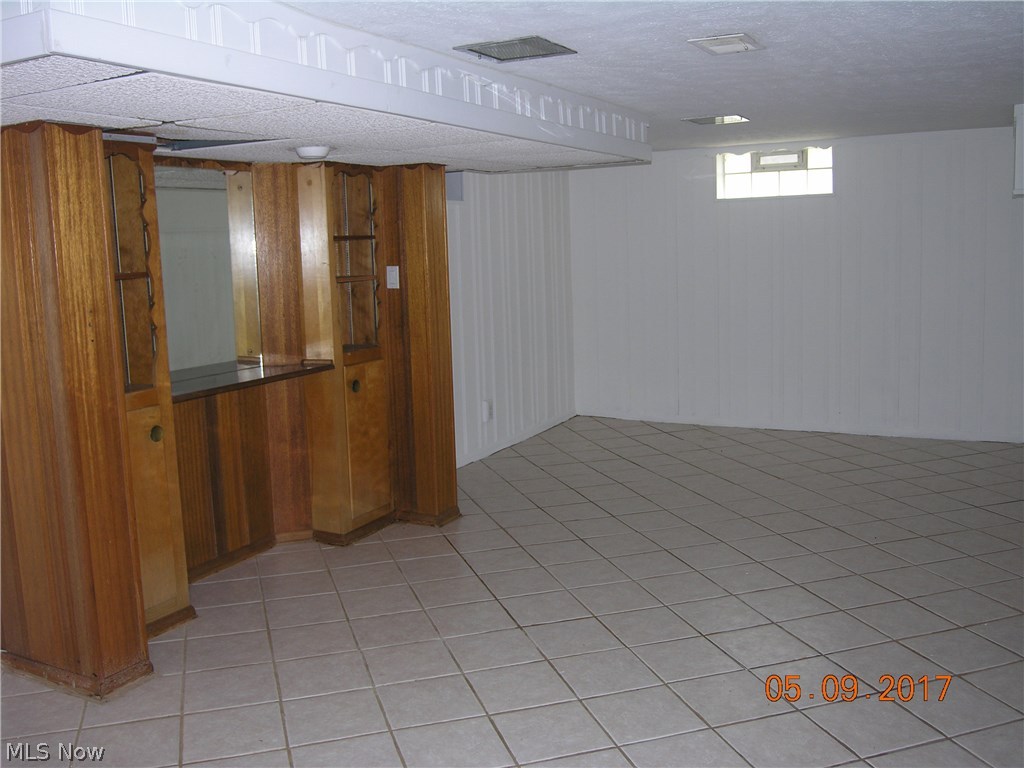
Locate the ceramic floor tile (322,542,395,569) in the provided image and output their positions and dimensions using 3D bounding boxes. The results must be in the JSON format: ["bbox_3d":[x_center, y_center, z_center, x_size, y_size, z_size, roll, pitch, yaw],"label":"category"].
[{"bbox_3d":[-0.743,0.830,4.562,0.304,0.010,0.304,-4,9,-17],"label":"ceramic floor tile"}]

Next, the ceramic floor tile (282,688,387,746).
[{"bbox_3d":[-0.564,1.058,3.006,0.302,0.010,0.302,-4,9,-17],"label":"ceramic floor tile"}]

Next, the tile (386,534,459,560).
[{"bbox_3d":[-0.440,0.805,4.625,0.303,0.010,0.303,-4,9,-17],"label":"tile"}]

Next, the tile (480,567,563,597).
[{"bbox_3d":[0.039,0.873,4.149,0.302,0.010,0.302,-4,9,-17],"label":"tile"}]

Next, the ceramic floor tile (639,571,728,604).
[{"bbox_3d":[0.730,0.875,4.040,0.304,0.010,0.304,-4,9,-17],"label":"ceramic floor tile"}]

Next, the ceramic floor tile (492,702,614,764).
[{"bbox_3d":[0.120,1.062,2.886,0.304,0.010,0.304,-4,9,-17],"label":"ceramic floor tile"}]

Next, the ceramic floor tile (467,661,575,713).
[{"bbox_3d":[0.025,1.013,3.155,0.302,0.010,0.302,-4,9,-17],"label":"ceramic floor tile"}]

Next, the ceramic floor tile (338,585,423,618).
[{"bbox_3d":[-0.549,0.908,3.939,0.302,0.010,0.302,-4,9,-17],"label":"ceramic floor tile"}]

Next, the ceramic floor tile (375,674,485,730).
[{"bbox_3d":[-0.269,1.030,3.064,0.302,0.010,0.302,-4,9,-17],"label":"ceramic floor tile"}]

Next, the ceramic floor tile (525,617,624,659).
[{"bbox_3d":[0.228,0.952,3.538,0.302,0.010,0.302,-4,9,-17],"label":"ceramic floor tile"}]

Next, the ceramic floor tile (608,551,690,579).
[{"bbox_3d":[0.632,0.829,4.313,0.303,0.010,0.303,-4,9,-17],"label":"ceramic floor tile"}]

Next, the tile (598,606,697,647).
[{"bbox_3d":[0.522,0.932,3.636,0.303,0.010,0.303,-4,9,-17],"label":"tile"}]

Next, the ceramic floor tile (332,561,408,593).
[{"bbox_3d":[-0.650,0.865,4.230,0.302,0.010,0.302,-4,9,-17],"label":"ceramic floor tile"}]

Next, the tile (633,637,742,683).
[{"bbox_3d":[0.617,0.980,3.360,0.304,0.010,0.304,-4,9,-17],"label":"tile"}]

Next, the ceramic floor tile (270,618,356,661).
[{"bbox_3d":[-0.747,0.970,3.568,0.303,0.010,0.303,-4,9,-17],"label":"ceramic floor tile"}]

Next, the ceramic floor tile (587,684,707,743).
[{"bbox_3d":[0.410,1.034,2.955,0.302,0.010,0.302,-4,9,-17],"label":"ceramic floor tile"}]

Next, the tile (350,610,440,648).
[{"bbox_3d":[-0.459,0.958,3.675,0.304,0.010,0.304,-4,9,-17],"label":"tile"}]

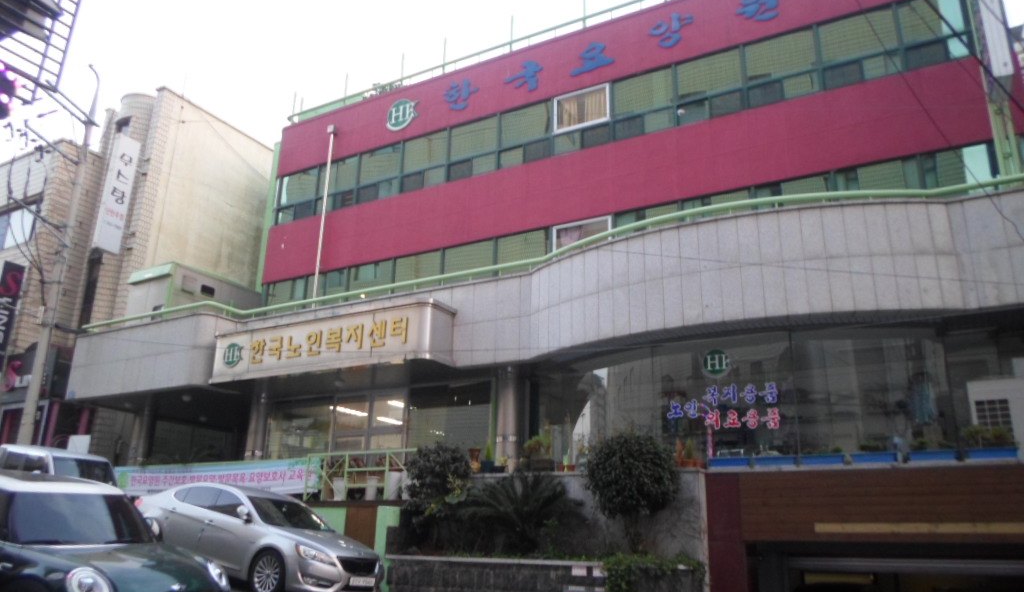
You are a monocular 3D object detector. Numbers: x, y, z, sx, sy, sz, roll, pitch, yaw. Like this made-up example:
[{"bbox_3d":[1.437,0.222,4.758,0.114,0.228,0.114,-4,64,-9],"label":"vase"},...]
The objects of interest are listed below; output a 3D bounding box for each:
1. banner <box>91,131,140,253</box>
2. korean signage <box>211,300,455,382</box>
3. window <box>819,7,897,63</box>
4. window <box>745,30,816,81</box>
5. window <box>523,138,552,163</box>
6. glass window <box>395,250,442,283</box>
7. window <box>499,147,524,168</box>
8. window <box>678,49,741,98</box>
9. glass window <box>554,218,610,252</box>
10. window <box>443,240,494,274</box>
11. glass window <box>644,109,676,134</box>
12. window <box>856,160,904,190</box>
[{"bbox_3d":[-12.202,-3.134,22.806,0.200,3.781,0.776,-8,-20,29],"label":"banner"},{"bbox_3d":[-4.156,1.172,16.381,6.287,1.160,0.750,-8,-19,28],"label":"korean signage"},{"bbox_3d":[6.587,-4.986,14.138,1.299,0.843,0.100,-8,-20,29],"label":"window"},{"bbox_3d":[5.355,-4.806,14.815,1.292,0.843,0.100,-8,-20,29],"label":"window"},{"bbox_3d":[0.589,-3.351,17.187,0.666,0.422,0.100,-8,-20,29],"label":"window"},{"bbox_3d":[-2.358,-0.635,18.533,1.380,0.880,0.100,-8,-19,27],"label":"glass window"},{"bbox_3d":[0.018,-3.351,18.186,0.729,0.458,0.100,-8,-19,28],"label":"window"},{"bbox_3d":[4.116,-4.624,15.496,1.312,0.843,0.100,-8,-20,29],"label":"window"},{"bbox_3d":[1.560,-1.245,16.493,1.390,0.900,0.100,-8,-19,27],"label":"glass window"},{"bbox_3d":[-1.048,-0.880,17.718,1.459,0.709,0.100,-8,-20,28],"label":"window"},{"bbox_3d":[3.248,-3.818,16.192,0.709,0.445,0.100,-8,-20,28],"label":"glass window"},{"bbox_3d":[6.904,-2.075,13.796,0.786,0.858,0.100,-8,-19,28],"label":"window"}]

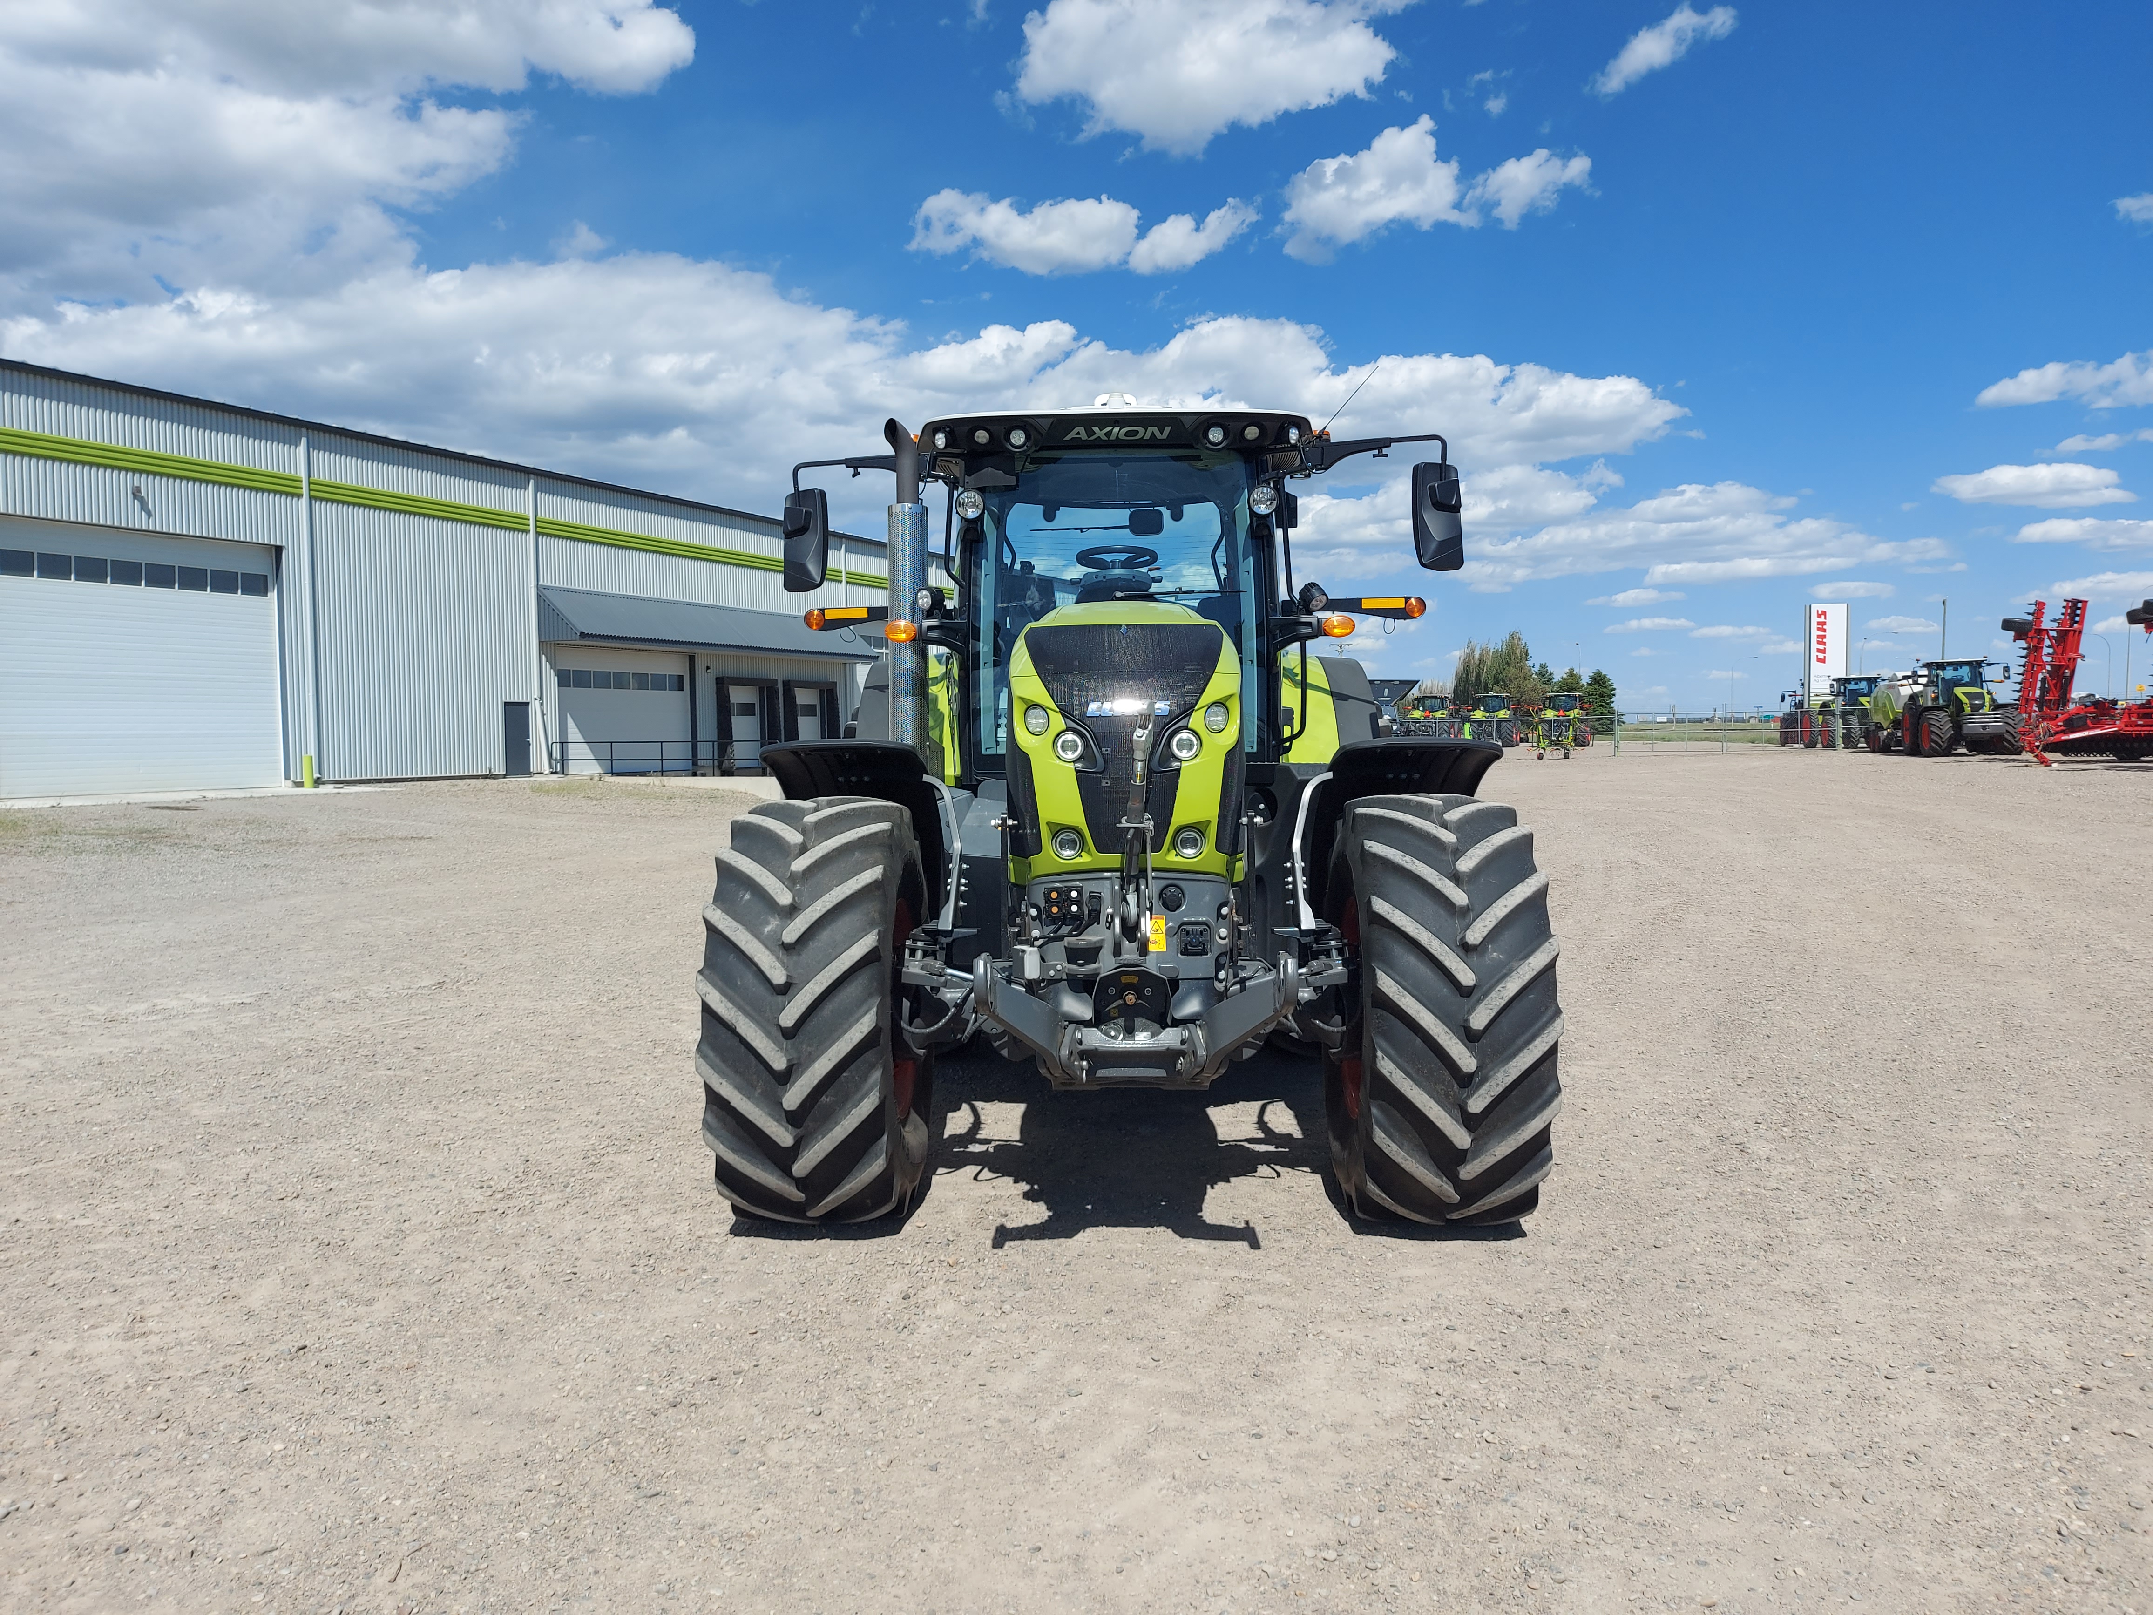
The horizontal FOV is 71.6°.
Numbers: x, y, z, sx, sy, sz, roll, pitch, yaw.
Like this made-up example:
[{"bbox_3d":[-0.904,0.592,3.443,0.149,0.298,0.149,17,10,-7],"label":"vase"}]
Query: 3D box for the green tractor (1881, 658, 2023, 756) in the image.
[{"bbox_3d":[32.000,-3.560,54.000,3.000,3.350,5.600,1,3,19],"label":"green tractor"}]

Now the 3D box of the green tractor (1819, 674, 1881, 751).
[{"bbox_3d":[38.050,-4.600,72.000,3.000,3.350,5.600,1,3,17],"label":"green tractor"}]

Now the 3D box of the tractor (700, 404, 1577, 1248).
[{"bbox_3d":[0.190,-0.180,7.200,3.000,3.270,5.250,0,3,0],"label":"tractor"}]

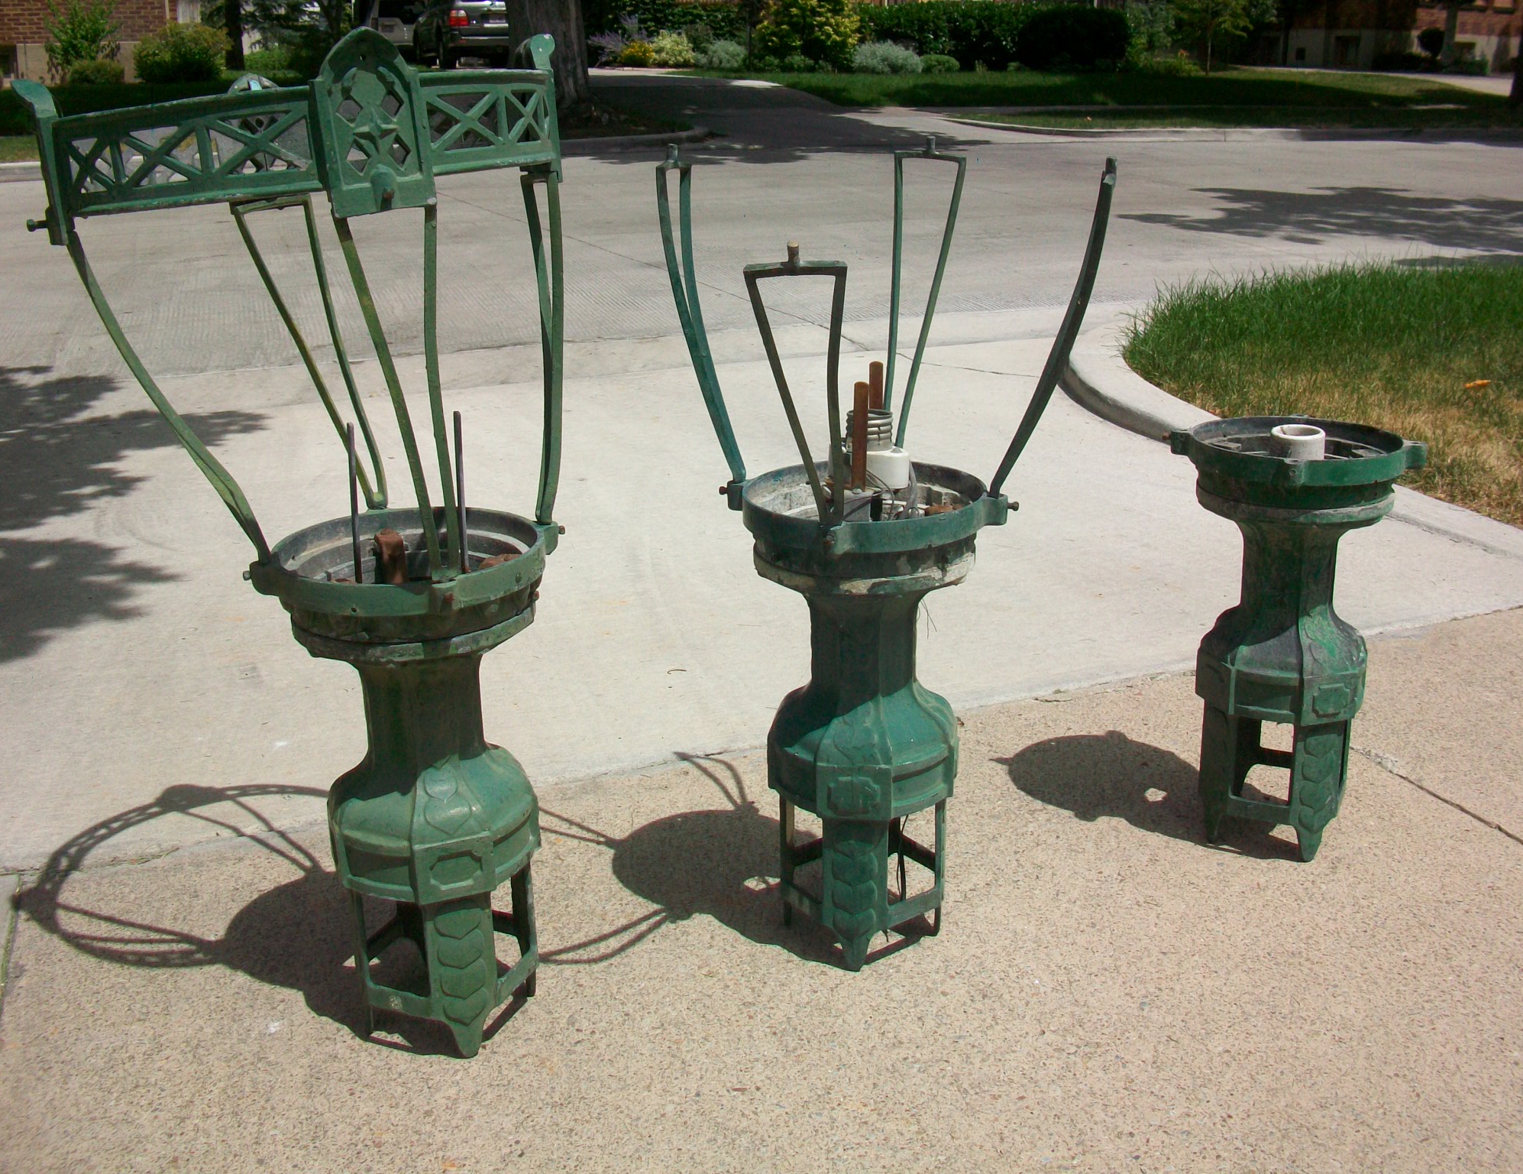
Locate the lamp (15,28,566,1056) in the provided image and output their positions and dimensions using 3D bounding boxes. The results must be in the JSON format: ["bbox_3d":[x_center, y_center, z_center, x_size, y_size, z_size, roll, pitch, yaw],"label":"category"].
[{"bbox_3d":[-0.348,0.002,1.224,0.400,0.868,0.400,-9,21,-25],"label":"lamp"}]

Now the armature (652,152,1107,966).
[{"bbox_3d":[0.109,-0.007,1.360,0.399,0.784,0.500,3,18,13],"label":"armature"}]

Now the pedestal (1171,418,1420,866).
[{"bbox_3d":[0.583,0.063,1.626,0.264,0.470,0.264,5,19,21],"label":"pedestal"}]

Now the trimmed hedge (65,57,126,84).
[{"bbox_3d":[-9.387,-7.275,20.400,0.840,0.380,0.700,-1,18,0],"label":"trimmed hedge"}]

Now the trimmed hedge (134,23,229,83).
[{"bbox_3d":[-8.100,-7.443,20.200,1.300,0.800,1.100,-1,18,0],"label":"trimmed hedge"}]

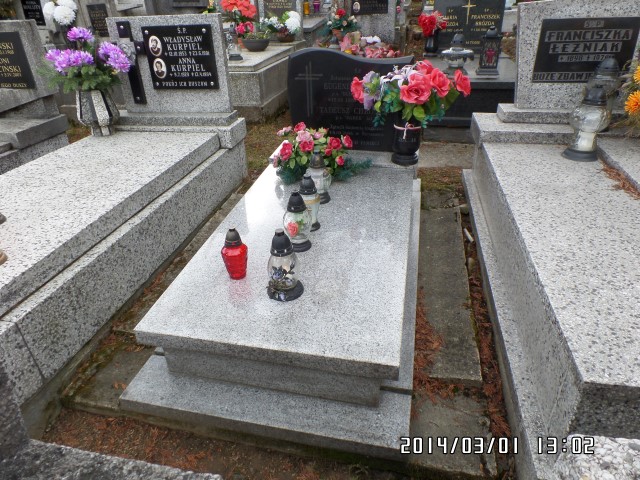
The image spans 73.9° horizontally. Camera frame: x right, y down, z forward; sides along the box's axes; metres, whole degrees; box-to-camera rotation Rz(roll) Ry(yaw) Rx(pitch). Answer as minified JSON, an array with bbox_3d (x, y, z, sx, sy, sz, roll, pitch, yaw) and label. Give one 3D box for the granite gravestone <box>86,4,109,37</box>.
[{"bbox_3d":[-2.939,-2.942,5.690,0.280,0.430,0.080,5,33,11],"label":"granite gravestone"}]

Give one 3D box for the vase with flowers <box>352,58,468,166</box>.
[{"bbox_3d":[0.512,-0.734,2.482,0.640,0.570,0.450,5,33,11],"label":"vase with flowers"}]

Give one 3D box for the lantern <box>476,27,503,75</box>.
[{"bbox_3d":[1.589,-1.747,3.993,0.200,0.390,0.200,5,33,11],"label":"lantern"}]

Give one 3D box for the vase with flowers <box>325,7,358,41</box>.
[{"bbox_3d":[0.255,-2.555,5.040,0.400,0.360,0.340,5,33,11],"label":"vase with flowers"}]

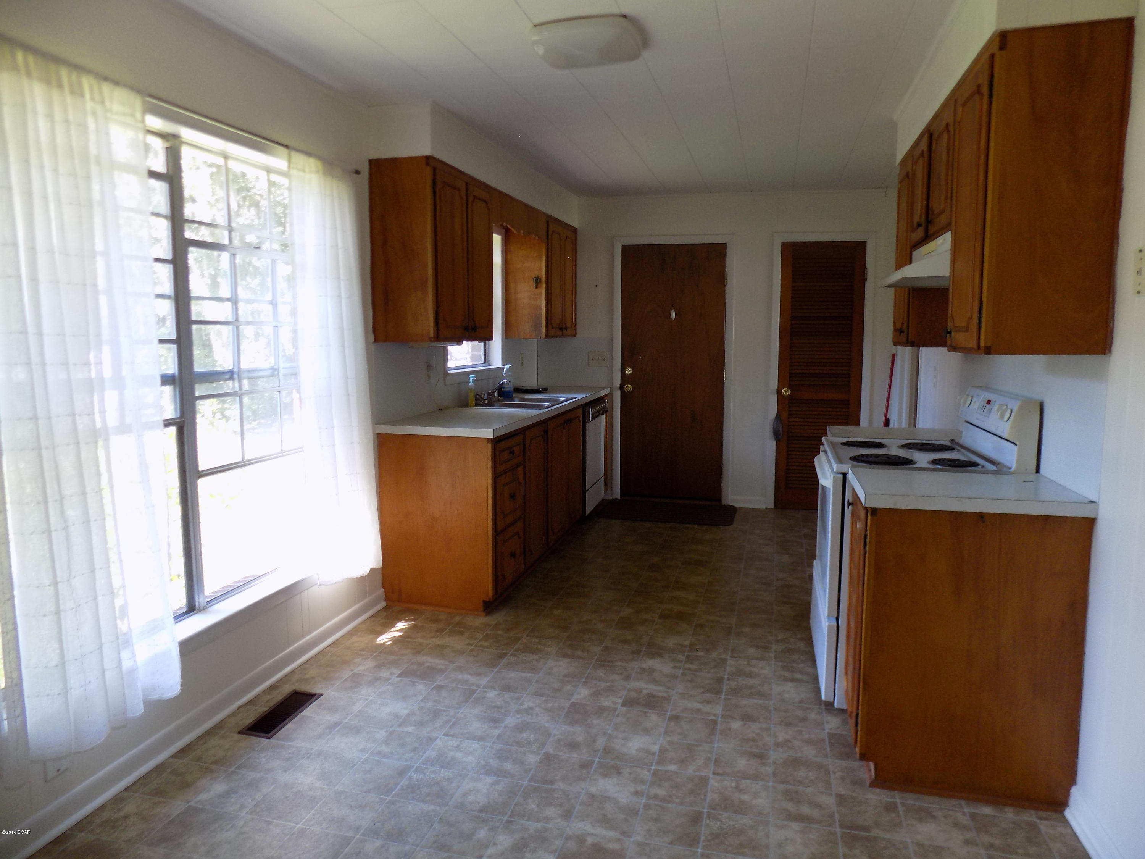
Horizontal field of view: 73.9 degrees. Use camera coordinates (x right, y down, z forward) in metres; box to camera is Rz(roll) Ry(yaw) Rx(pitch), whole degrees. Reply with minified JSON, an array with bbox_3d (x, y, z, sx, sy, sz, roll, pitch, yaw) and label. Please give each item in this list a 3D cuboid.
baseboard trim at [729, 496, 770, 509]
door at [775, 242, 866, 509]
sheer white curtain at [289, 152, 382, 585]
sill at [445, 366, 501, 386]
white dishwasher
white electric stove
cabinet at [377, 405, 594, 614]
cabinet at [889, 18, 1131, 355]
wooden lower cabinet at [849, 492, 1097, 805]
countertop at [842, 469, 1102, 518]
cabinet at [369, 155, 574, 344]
[{"bbox_3d":[1.391,0.572,6.014,0.310,0.090,0.018,1,7,15],"label":"baseboard trim"},{"bbox_3d":[1.871,-0.390,5.778,0.599,2.035,0.040,1,7,15],"label":"door"},{"bbox_3d":[-1.009,-0.225,3.279,0.100,1.770,0.545,1,7,15],"label":"sheer white curtain"},{"bbox_3d":[-0.657,-0.370,5.030,0.100,0.093,1.010,1,7,15],"label":"sill"},{"bbox_3d":[-0.100,0.201,5.840,0.596,0.840,0.625,1,7,15],"label":"white dishwasher"},{"bbox_3d":[1.275,0.423,2.962,0.659,1.132,0.750,1,7,15],"label":"white electric stove"},{"bbox_3d":[-0.428,0.353,4.636,0.616,0.879,1.849,1,7,15],"label":"cabinet"},{"bbox_3d":[1.444,-0.707,2.748,0.319,0.826,1.627,1,7,15],"label":"cabinet"},{"bbox_3d":[1.180,0.630,2.396,0.588,0.865,0.426,1,7,15],"label":"wooden lower cabinet"},{"bbox_3d":[1.177,0.184,2.323,0.578,0.039,0.457,1,7,15],"label":"countertop"},{"bbox_3d":[-0.460,-1.014,4.911,0.350,0.863,2.682,1,7,15],"label":"cabinet"}]

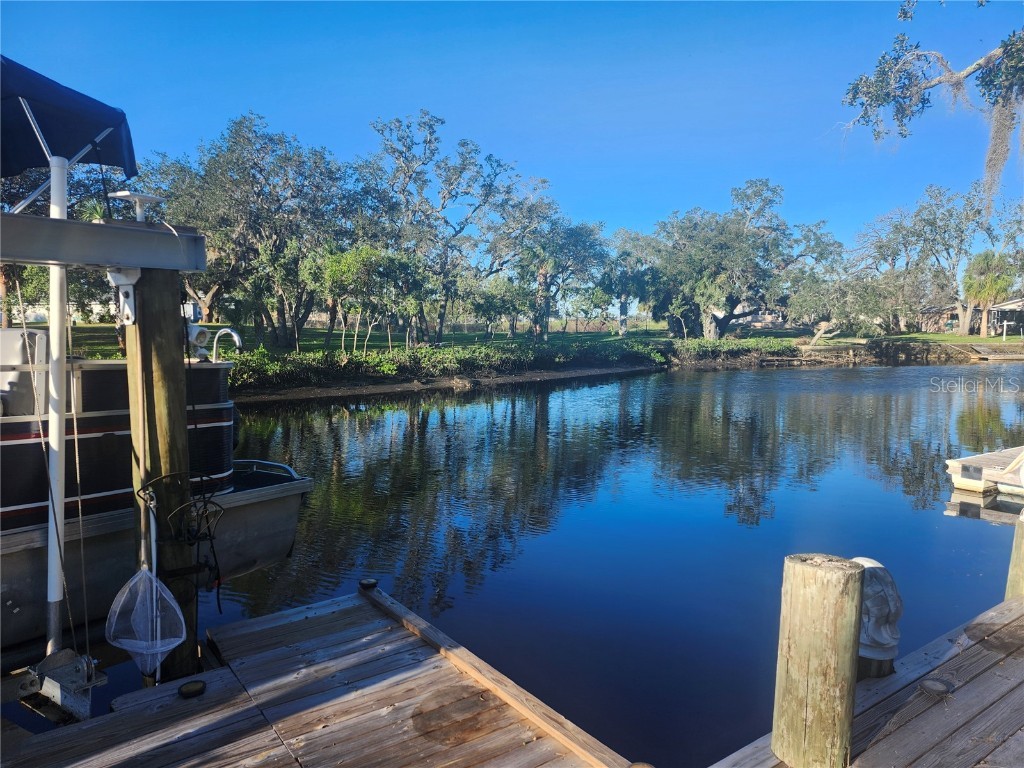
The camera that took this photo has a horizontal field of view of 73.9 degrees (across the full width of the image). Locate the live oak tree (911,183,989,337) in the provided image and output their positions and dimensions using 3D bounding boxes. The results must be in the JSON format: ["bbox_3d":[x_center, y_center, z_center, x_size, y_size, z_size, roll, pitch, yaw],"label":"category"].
[{"bbox_3d":[34.968,-9.826,54.382,6.110,11.954,6.800,0,6,0],"label":"live oak tree"}]

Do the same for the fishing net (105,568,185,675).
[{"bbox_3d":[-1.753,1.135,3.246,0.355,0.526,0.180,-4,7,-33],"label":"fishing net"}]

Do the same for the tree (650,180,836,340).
[{"bbox_3d":[15.434,-8.136,44.781,12.384,10.265,11.500,0,6,0],"label":"tree"}]

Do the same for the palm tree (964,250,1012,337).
[{"bbox_3d":[36.949,-6.997,52.760,3.548,6.614,3.700,0,6,0],"label":"palm tree"}]

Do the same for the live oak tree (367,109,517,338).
[{"bbox_3d":[-3.334,-7.416,32.643,7.484,11.032,7.800,0,6,0],"label":"live oak tree"}]

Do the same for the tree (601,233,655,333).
[{"bbox_3d":[8.081,-7.004,47.604,3.778,7.346,4.200,0,6,0],"label":"tree"}]

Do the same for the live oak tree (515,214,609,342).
[{"bbox_3d":[2.876,-6.283,40.350,5.693,7.395,5.800,0,6,0],"label":"live oak tree"}]

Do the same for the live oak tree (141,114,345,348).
[{"bbox_3d":[-12.411,-6.934,31.334,9.019,10.596,8.800,0,6,0],"label":"live oak tree"}]

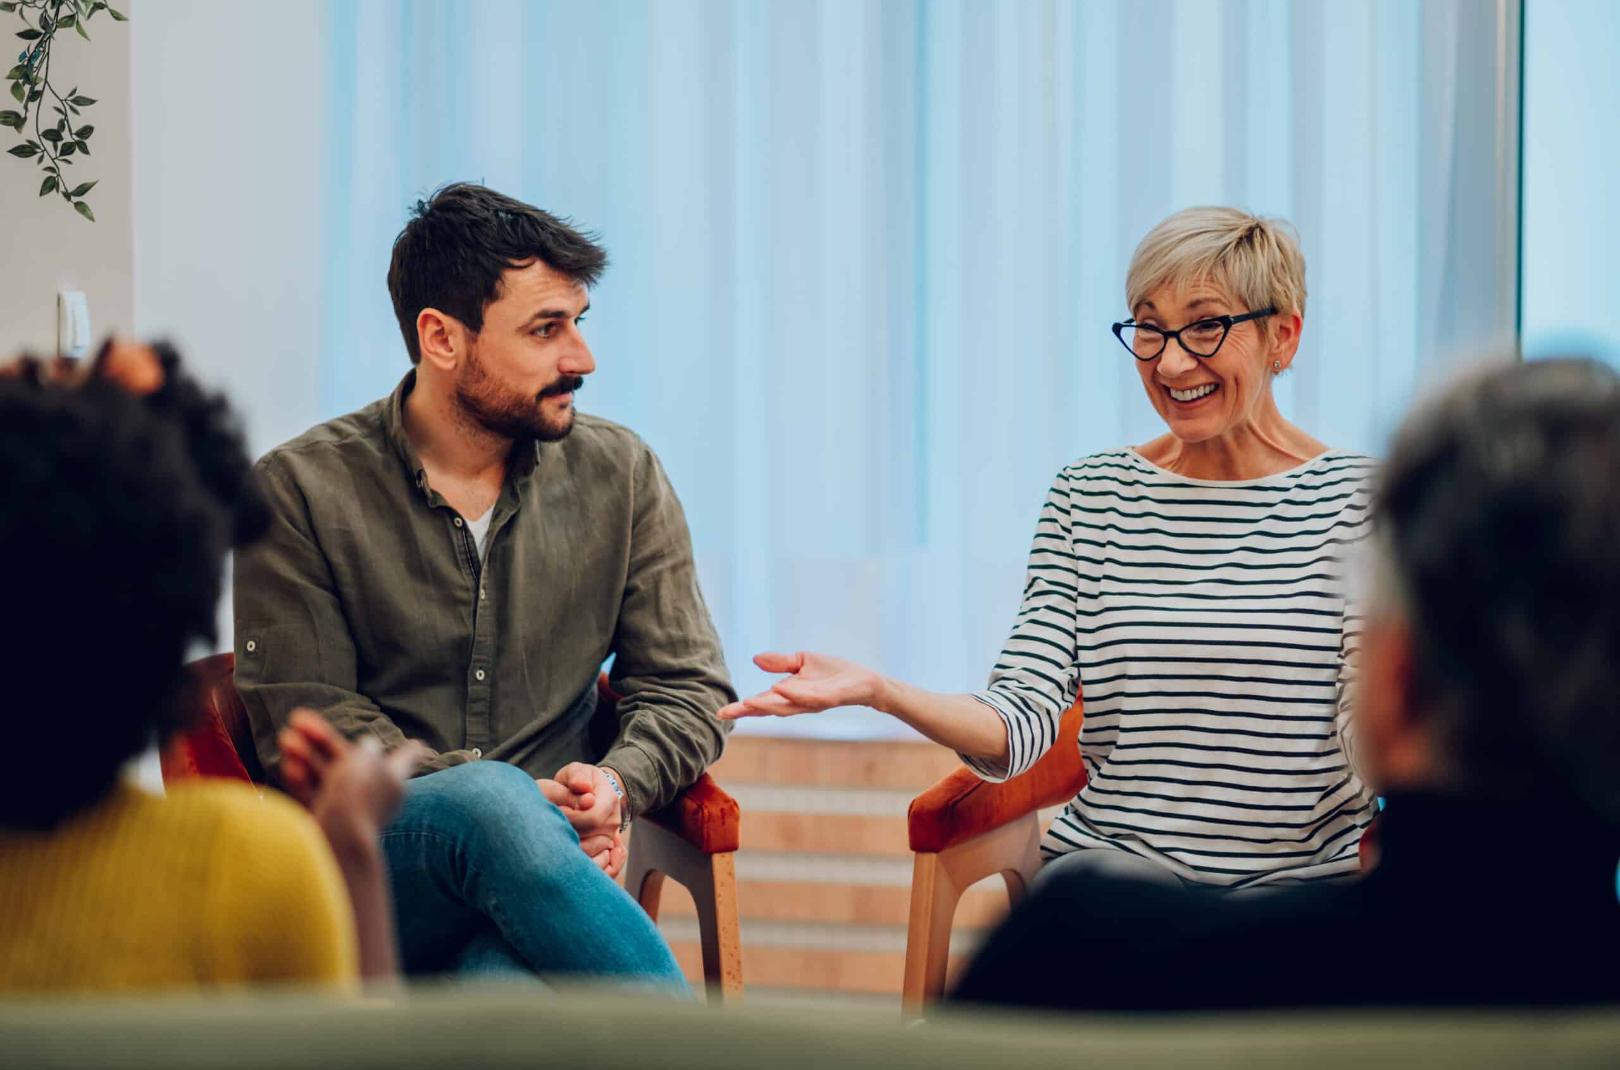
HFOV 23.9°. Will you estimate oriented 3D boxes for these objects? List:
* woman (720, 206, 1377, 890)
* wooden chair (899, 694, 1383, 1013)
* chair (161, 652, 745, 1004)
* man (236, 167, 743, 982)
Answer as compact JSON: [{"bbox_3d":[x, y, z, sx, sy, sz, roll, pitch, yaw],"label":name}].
[{"bbox_3d":[0.290,0.301,3.848,0.580,1.270,0.760,1,4,15],"label":"woman"},{"bbox_3d":[0.411,0.526,3.994,0.580,0.800,0.580,1,4,20],"label":"wooden chair"},{"bbox_3d":[-0.404,0.526,3.994,0.580,0.800,0.580,-1,4,-20],"label":"chair"},{"bbox_3d":[-0.290,0.293,3.808,0.550,1.290,0.800,-1,4,-16],"label":"man"}]

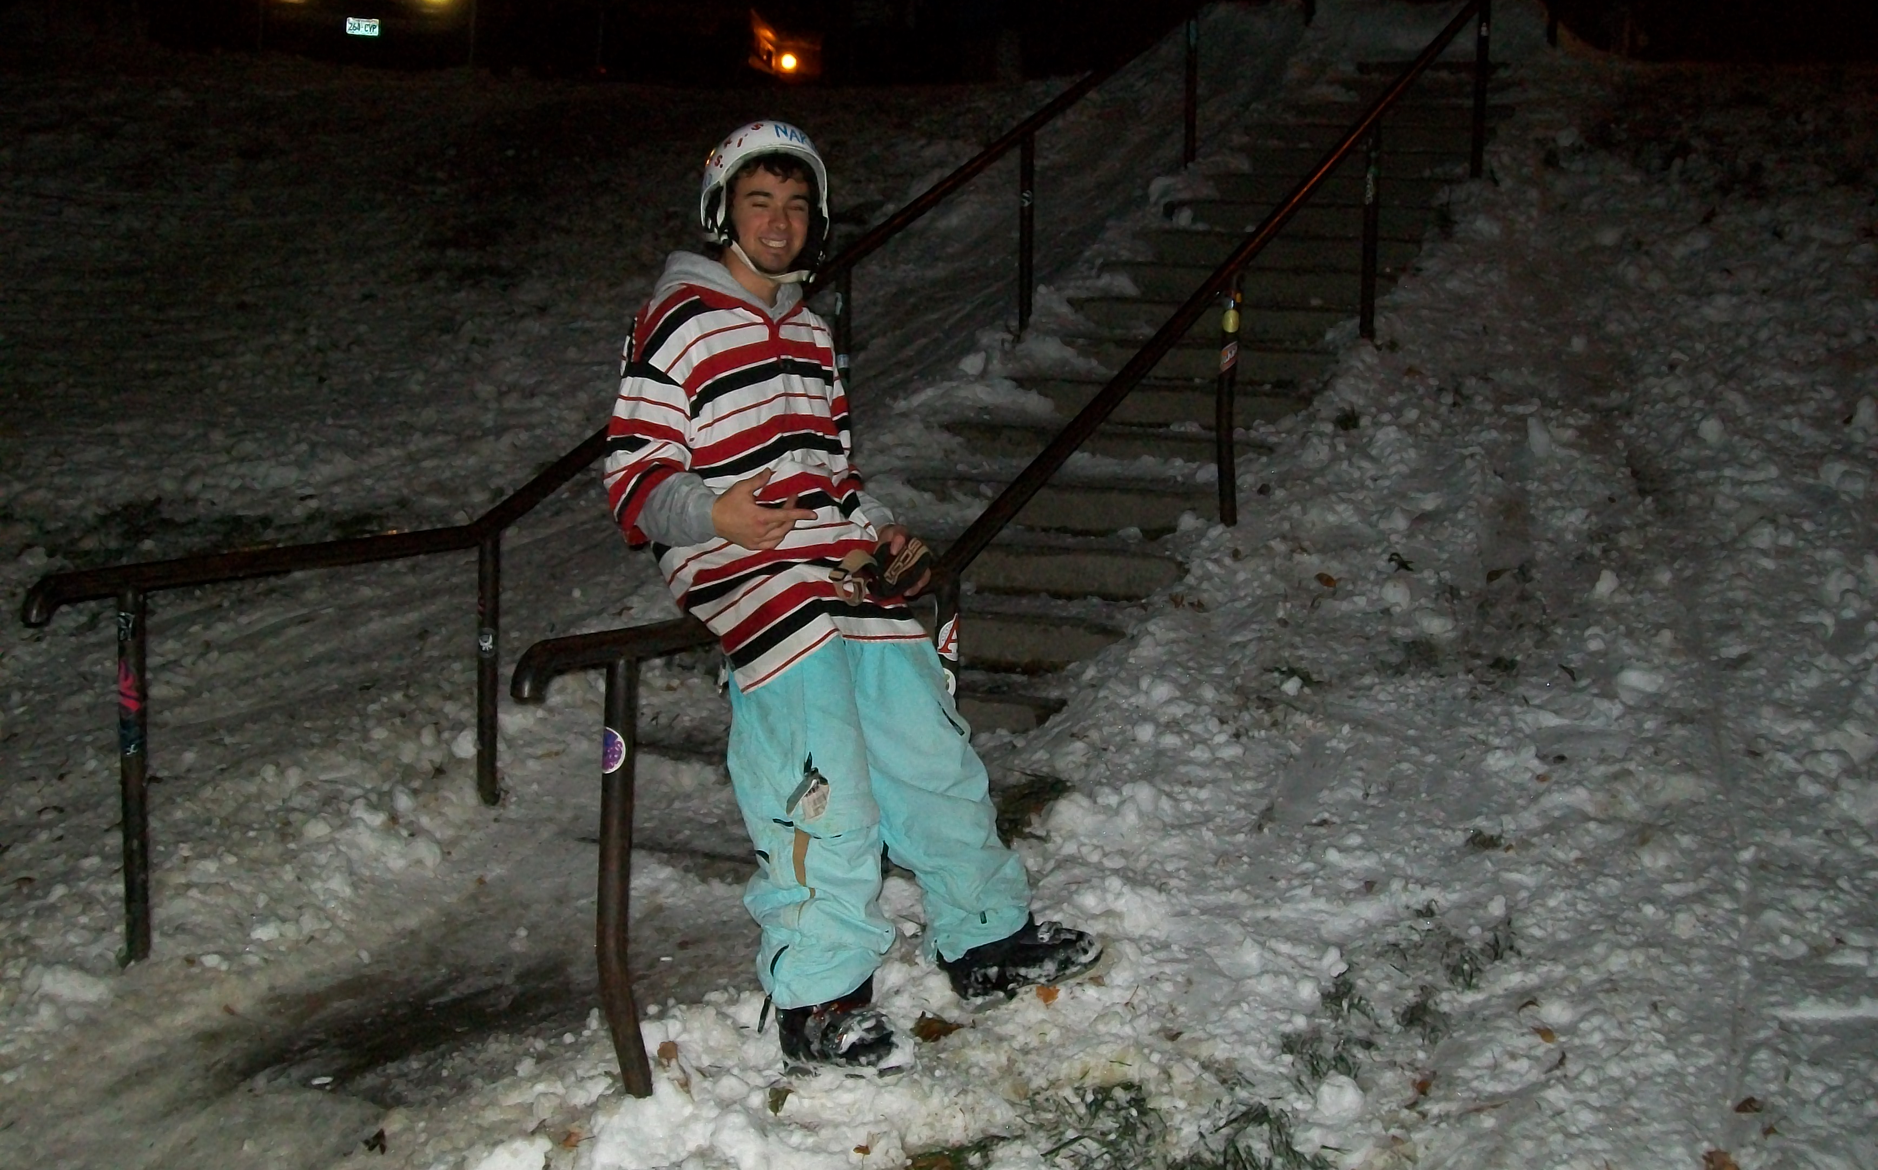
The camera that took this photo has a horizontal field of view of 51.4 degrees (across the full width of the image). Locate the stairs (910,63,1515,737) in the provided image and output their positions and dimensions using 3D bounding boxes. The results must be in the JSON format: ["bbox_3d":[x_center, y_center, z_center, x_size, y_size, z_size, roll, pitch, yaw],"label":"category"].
[{"bbox_3d":[1.086,-1.040,7.592,1.360,2.790,6.700,6,8,26],"label":"stairs"}]

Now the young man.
[{"bbox_3d":[-0.170,0.010,3.660,0.720,1.720,0.580,-5,10,-42],"label":"young man"}]

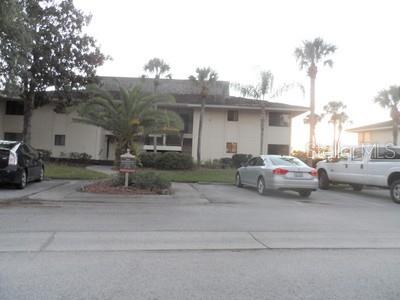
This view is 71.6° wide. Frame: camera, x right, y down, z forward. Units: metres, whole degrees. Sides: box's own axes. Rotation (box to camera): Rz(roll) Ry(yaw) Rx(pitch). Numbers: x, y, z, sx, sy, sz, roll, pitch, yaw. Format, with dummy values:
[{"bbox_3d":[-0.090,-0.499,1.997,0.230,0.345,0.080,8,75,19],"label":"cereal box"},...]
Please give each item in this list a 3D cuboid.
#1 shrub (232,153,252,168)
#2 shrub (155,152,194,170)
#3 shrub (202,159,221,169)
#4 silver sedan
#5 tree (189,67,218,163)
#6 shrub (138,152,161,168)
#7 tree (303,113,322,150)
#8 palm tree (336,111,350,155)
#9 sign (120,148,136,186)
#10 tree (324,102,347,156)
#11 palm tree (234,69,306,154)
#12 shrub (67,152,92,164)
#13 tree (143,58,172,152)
[{"bbox_3d":[3.448,0.852,22.500,1.600,1.300,1.450,2,0,0],"label":"shrub"},{"bbox_3d":[-1.997,0.867,20.900,2.850,1.360,1.800,2,-1,0],"label":"shrub"},{"bbox_3d":[0.925,1.086,22.300,1.400,0.820,1.100,2,0,0],"label":"shrub"},{"bbox_3d":[2.980,1.010,11.900,1.835,1.487,4.868,2,-1,-10],"label":"silver sedan"},{"bbox_3d":[0.177,-2.694,22.300,2.500,8.100,2.500,2,0,0],"label":"tree"},{"bbox_3d":[-3.841,0.826,21.300,1.900,1.270,1.600,2,-1,0],"label":"shrub"},{"bbox_3d":[15.078,-1.401,37.000,2.700,7.210,2.700,2,-1,0],"label":"tree"},{"bbox_3d":[19.665,-1.576,38.000,2.200,7.670,2.200,2,-1,0],"label":"palm tree"},{"bbox_3d":[-2.682,0.666,10.400,0.600,1.440,0.220,2,-1,-5],"label":"sign"},{"bbox_3d":[17.396,-2.077,36.000,2.900,8.700,2.900,2,-1,0],"label":"tree"},{"bbox_3d":[5.395,-2.420,22.000,5.300,7.770,4.800,2,-1,0],"label":"palm tree"},{"bbox_3d":[-9.395,0.668,21.800,1.850,0.980,1.300,2,0,0],"label":"shrub"},{"bbox_3d":[-3.451,-2.935,22.000,2.400,8.650,2.400,2,-1,0],"label":"tree"}]

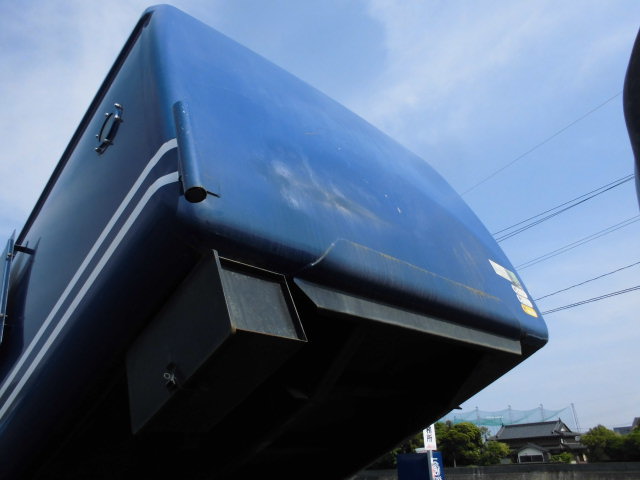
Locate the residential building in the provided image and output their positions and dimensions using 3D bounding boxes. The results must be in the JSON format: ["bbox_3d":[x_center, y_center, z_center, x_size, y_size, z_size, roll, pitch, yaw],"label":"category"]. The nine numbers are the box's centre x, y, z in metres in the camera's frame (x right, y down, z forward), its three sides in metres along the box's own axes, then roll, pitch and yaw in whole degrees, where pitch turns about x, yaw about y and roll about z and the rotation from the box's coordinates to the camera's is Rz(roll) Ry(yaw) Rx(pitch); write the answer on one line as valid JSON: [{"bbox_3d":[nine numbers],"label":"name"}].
[{"bbox_3d":[37.641,35.228,83.000,9.500,7.328,11.172,19,-32,-36],"label":"residential building"}]

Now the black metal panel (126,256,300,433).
[{"bbox_3d":[-0.253,0.254,1.112,0.195,0.200,0.401,20,-55,-41],"label":"black metal panel"}]

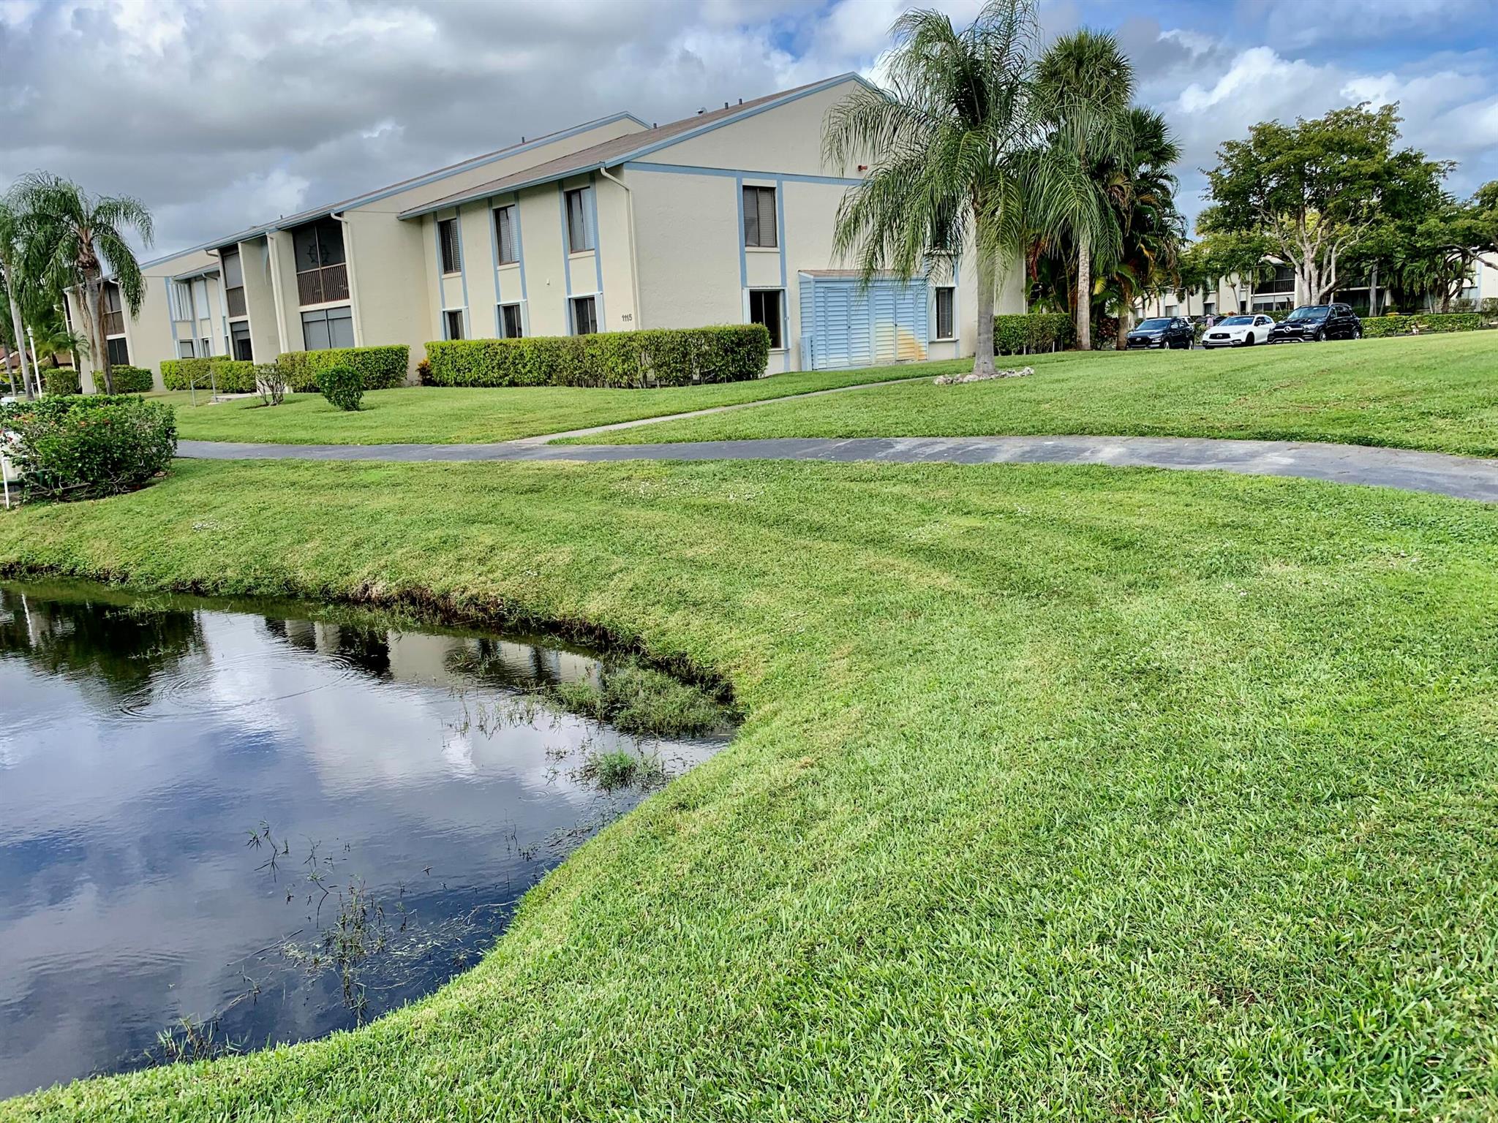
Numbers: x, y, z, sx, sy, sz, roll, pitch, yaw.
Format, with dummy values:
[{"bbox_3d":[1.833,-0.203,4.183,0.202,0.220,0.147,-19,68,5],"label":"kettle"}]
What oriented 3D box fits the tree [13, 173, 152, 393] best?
[{"bbox_3d":[-28.948,-12.115,49.524,5.696,9.489,5.696,-9,13,-28],"label":"tree"}]

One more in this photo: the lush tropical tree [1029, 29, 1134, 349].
[{"bbox_3d":[12.349,-13.428,41.213,3.700,11.350,3.700,1,12,17],"label":"lush tropical tree"}]

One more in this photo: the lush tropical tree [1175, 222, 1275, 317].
[{"bbox_3d":[29.630,-17.465,70.138,5.900,7.000,5.600,2,12,23],"label":"lush tropical tree"}]

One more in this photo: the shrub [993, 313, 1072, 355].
[{"bbox_3d":[9.362,-7.472,37.002,2.448,1.285,1.377,-12,15,-40],"label":"shrub"}]

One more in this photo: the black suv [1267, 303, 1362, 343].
[{"bbox_3d":[25.980,-10.821,51.500,4.930,1.780,1.970,-11,14,-38],"label":"black suv"}]

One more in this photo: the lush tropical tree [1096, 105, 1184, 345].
[{"bbox_3d":[14.436,-12.418,42.203,3.577,8.822,3.577,1,12,18],"label":"lush tropical tree"}]

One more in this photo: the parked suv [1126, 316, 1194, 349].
[{"bbox_3d":[19.405,-10.667,53.000,1.800,1.560,4.170,7,15,42],"label":"parked suv"}]

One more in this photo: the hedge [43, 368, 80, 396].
[{"bbox_3d":[-39.560,-10.372,65.065,1.224,1.428,3.366,-12,15,-40],"label":"hedge"}]

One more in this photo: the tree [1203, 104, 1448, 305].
[{"bbox_3d":[33.767,-20.008,66.109,12.600,13.160,12.000,3,12,25],"label":"tree"}]

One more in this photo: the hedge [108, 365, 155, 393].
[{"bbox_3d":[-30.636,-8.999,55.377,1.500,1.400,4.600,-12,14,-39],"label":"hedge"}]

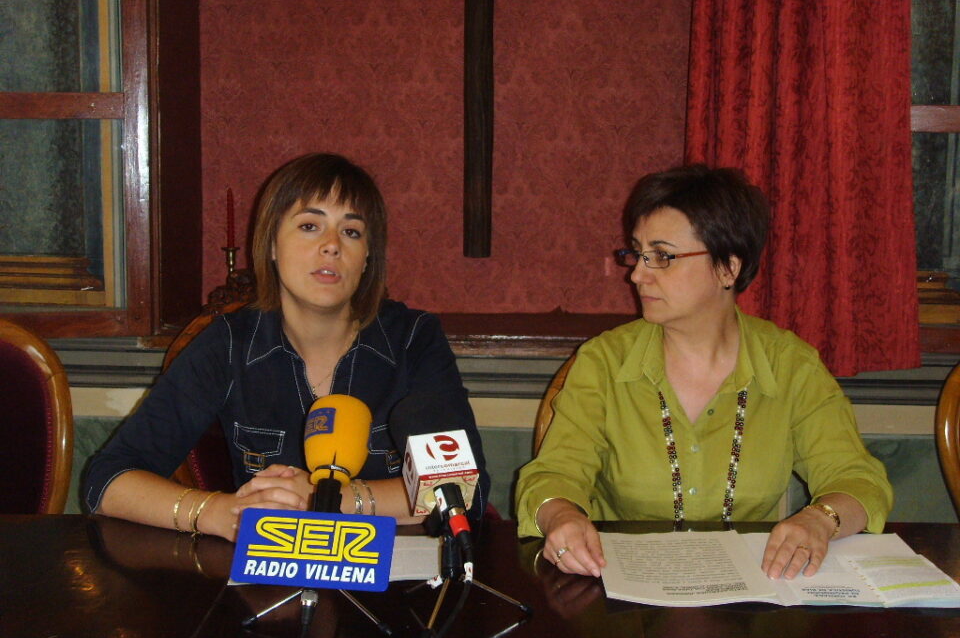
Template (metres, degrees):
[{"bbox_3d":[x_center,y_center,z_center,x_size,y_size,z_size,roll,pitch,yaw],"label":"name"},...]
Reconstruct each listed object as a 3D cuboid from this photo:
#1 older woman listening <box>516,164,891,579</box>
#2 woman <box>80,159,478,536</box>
[{"bbox_3d":[0.318,0.394,2.097,0.530,1.250,0.680,1,6,6],"label":"older woman listening"},{"bbox_3d":[-0.286,0.379,2.136,0.570,1.260,0.660,0,6,-3],"label":"woman"}]

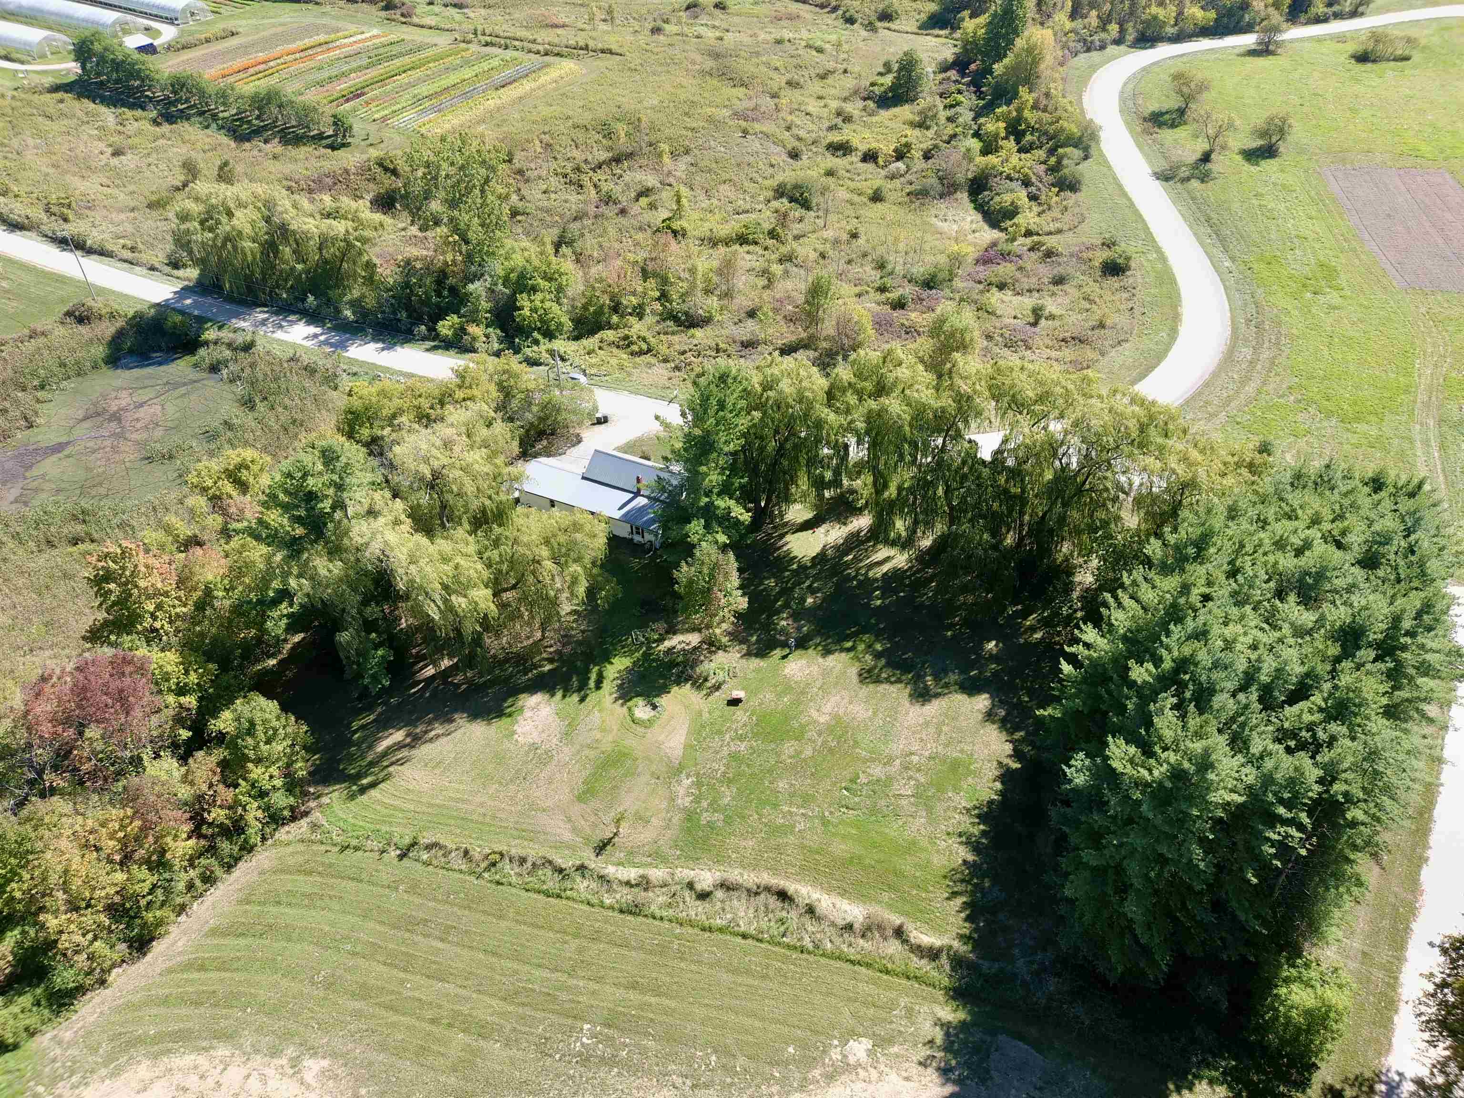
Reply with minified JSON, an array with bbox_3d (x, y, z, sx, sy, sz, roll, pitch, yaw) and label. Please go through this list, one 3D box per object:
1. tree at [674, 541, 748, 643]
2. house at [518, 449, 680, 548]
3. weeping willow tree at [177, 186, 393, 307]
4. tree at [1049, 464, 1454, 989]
[{"bbox_3d":[-2.000,4.055,100.820,6.800,10.800,6.800,0,39,0],"label":"tree"},{"bbox_3d":[-13.000,-6.631,118.308,17.800,5.400,9.000,18,42,20],"label":"house"},{"bbox_3d":[-65.900,-44.559,159.504,31.000,12.500,15.000,12,40,14],"label":"weeping willow tree"},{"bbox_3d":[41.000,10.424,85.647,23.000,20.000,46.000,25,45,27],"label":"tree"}]

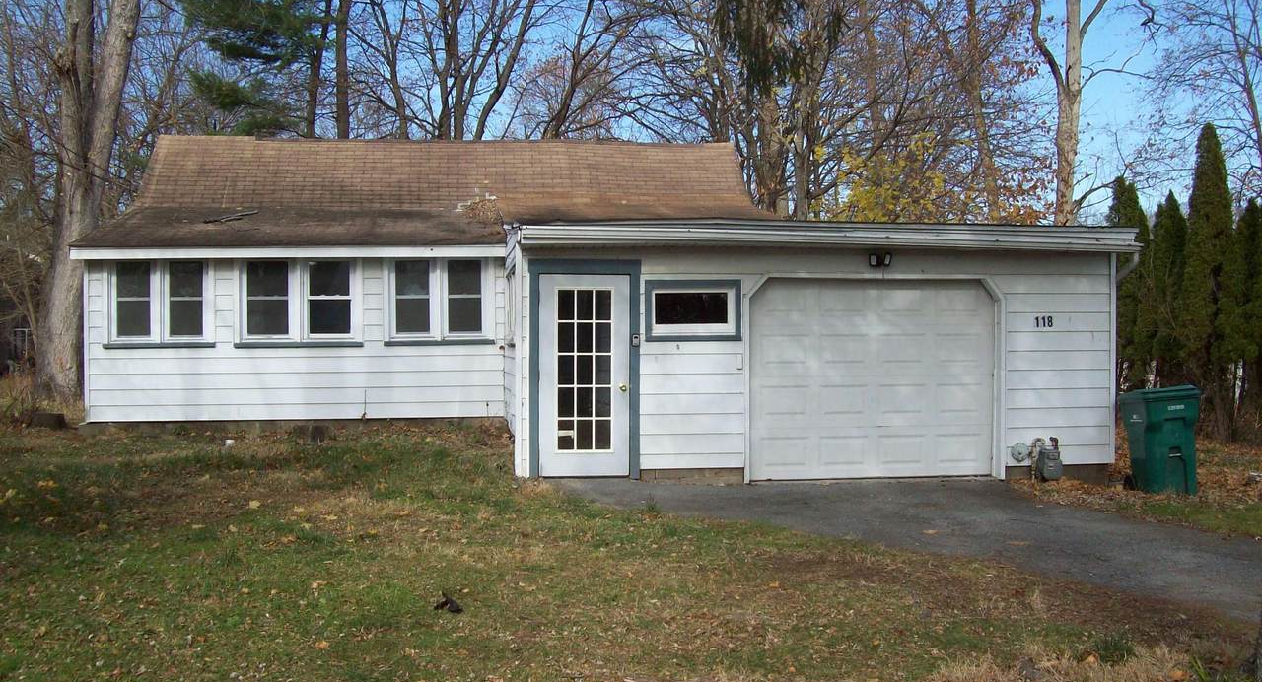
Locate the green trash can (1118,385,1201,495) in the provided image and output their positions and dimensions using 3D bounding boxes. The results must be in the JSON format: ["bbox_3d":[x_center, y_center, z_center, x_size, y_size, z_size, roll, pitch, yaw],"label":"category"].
[{"bbox_3d":[5.400,1.000,13.450,0.620,1.080,0.740,0,1,2],"label":"green trash can"}]

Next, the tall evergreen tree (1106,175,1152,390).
[{"bbox_3d":[7.820,-0.630,20.500,0.780,3.900,0.780,0,1,0],"label":"tall evergreen tree"}]

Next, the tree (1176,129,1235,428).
[{"bbox_3d":[8.100,-0.850,18.500,0.830,4.400,0.830,0,1,0],"label":"tree"}]

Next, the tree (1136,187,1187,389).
[{"bbox_3d":[7.930,-0.460,19.600,0.800,3.580,0.800,0,1,0],"label":"tree"}]

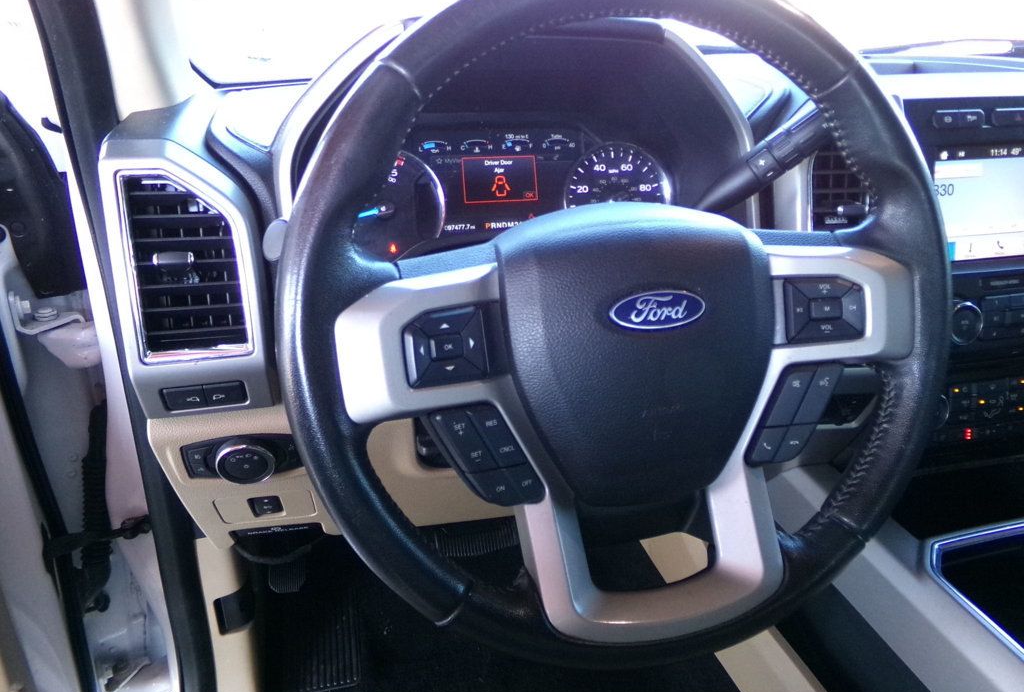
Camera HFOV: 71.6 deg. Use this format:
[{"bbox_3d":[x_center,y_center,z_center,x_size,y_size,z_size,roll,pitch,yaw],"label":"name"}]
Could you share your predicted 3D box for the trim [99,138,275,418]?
[{"bbox_3d":[-0.234,-0.049,0.524,0.100,0.197,0.045,-5,6,-13],"label":"trim"}]

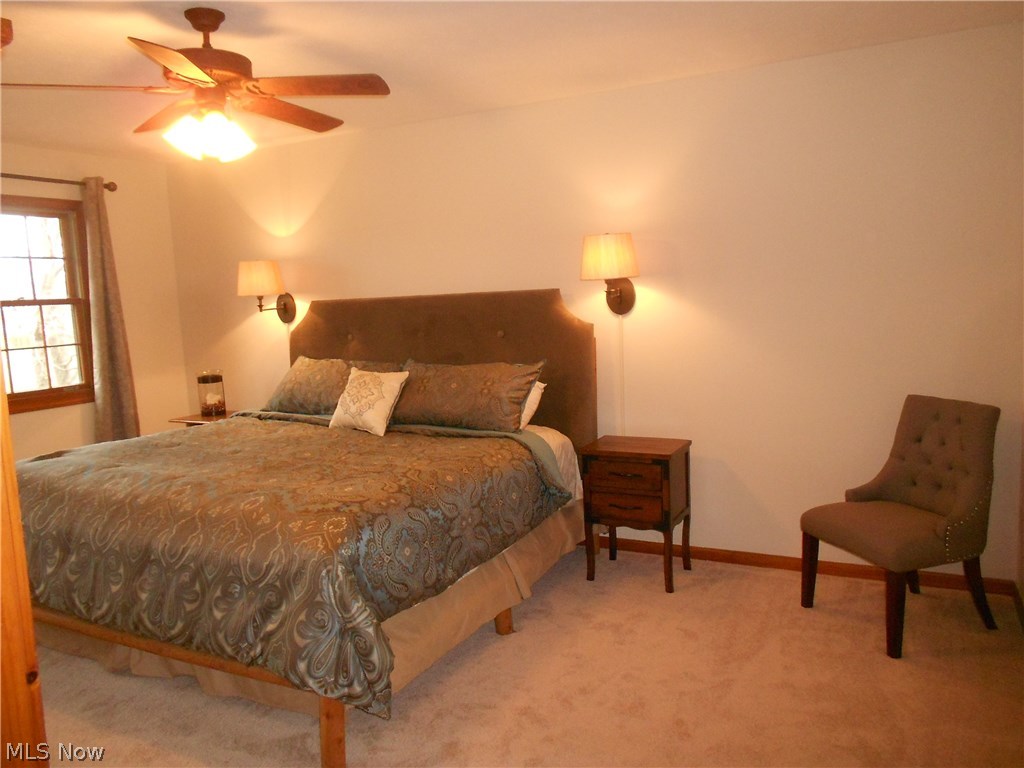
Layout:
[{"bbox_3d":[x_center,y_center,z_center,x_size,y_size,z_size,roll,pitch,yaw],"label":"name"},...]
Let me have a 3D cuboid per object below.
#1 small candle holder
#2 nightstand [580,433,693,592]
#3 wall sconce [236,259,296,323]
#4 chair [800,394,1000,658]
[{"bbox_3d":[-2.061,0.068,5.294,0.157,0.305,0.157,2,8,28],"label":"small candle holder"},{"bbox_3d":[0.631,0.625,3.835,0.450,0.654,0.370,2,8,28],"label":"nightstand"},{"bbox_3d":[-1.626,-0.600,5.046,0.300,0.411,0.315,2,8,28],"label":"wall sconce"},{"bbox_3d":[1.610,0.542,3.179,0.610,0.904,0.560,-4,7,-17],"label":"chair"}]

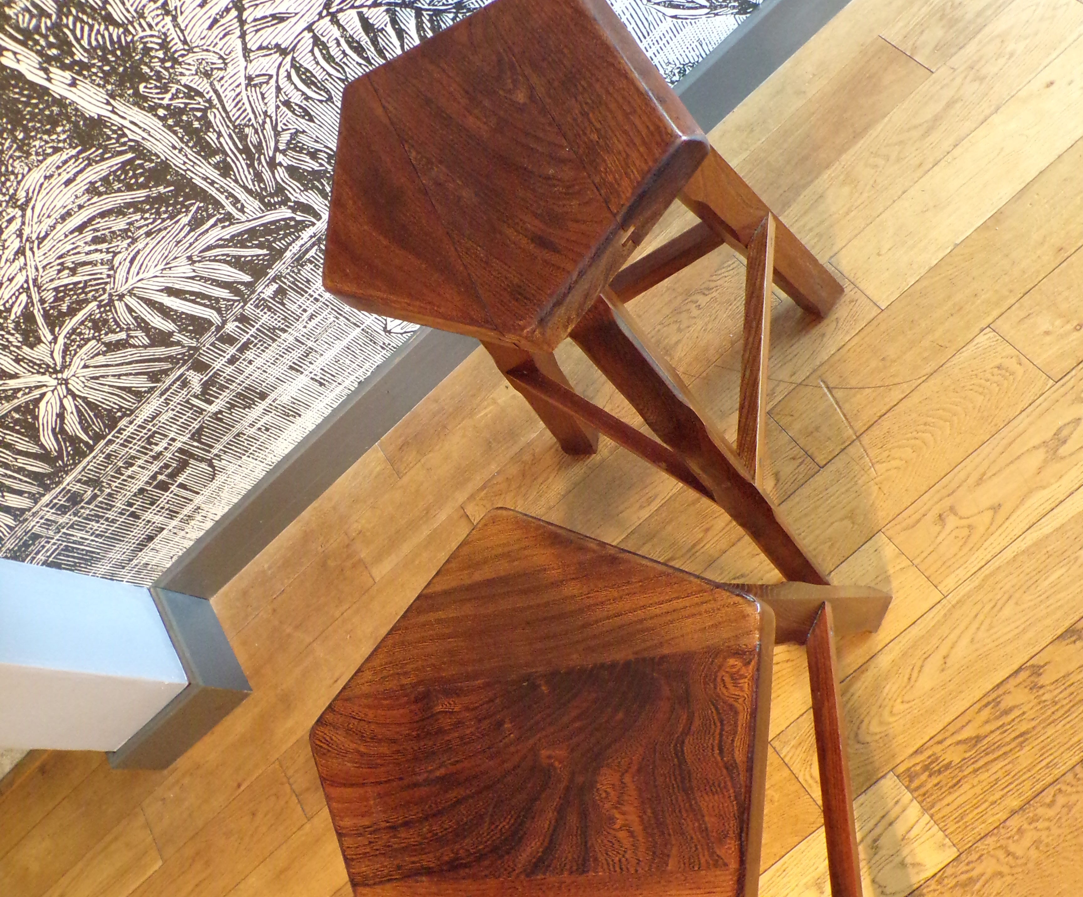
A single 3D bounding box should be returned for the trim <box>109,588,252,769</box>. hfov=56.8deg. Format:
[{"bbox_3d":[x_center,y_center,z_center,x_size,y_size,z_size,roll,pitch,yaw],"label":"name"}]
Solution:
[{"bbox_3d":[-0.650,0.396,1.715,0.218,0.122,0.206,-42,60,8],"label":"trim"}]

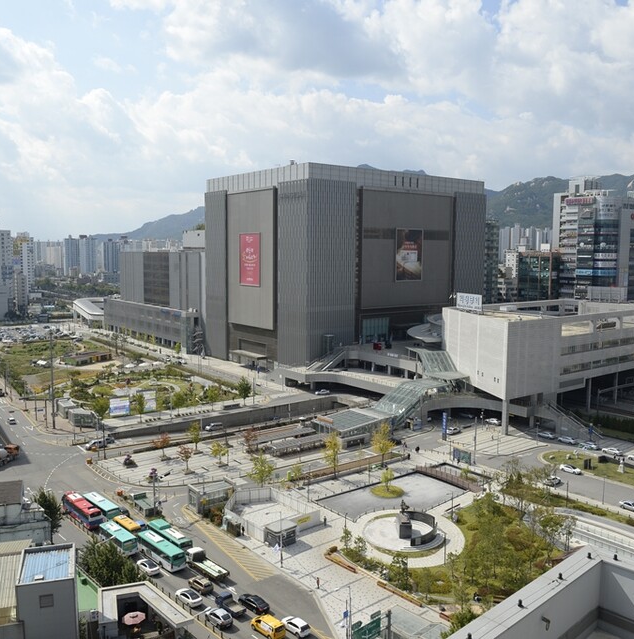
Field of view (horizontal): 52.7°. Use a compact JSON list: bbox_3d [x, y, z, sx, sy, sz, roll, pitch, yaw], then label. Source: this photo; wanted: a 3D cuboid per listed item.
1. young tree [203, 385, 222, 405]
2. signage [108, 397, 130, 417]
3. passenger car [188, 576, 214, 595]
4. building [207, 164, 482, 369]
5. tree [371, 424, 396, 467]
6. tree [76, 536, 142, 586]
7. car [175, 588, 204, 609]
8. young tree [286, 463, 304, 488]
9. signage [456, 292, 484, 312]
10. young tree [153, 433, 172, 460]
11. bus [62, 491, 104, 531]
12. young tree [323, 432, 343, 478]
[{"bbox_3d":[-31.966,24.218,197.884,4.500,8.040,4.500,0,6,0],"label":"young tree"},{"bbox_3d":[-58.600,25.898,189.974,5.920,6.000,0.600,-4,8,-38],"label":"signage"},{"bbox_3d":[-17.439,39.822,96.182,1.840,1.680,4.500,-6,8,-45],"label":"passenger car"},{"bbox_3d":[14.216,-24.274,314.462,110.110,84.420,82.994,-4,8,-38],"label":"building"},{"bbox_3d":[15.839,29.720,151.467,5.586,10.744,5.586,1,6,6],"label":"tree"},{"bbox_3d":[-30.710,36.358,94.287,8.888,8.801,8.888,-2,6,-19],"label":"tree"},{"bbox_3d":[-18.093,38.937,90.191,1.860,1.460,4.870,-5,8,-44],"label":"car"},{"bbox_3d":[-4.263,33.037,136.479,3.100,4.700,3.000,0,6,-2],"label":"young tree"},{"bbox_3d":[49.015,-5.357,205.171,1.000,5.600,16.500,-1,6,-14],"label":"signage"},{"bbox_3d":[-36.951,30.409,154.032,4.000,6.100,3.800,-1,6,-14],"label":"young tree"},{"bbox_3d":[-42.936,35.025,117.043,2.500,3.300,11.900,-5,8,-43],"label":"bus"},{"bbox_3d":[4.012,29.884,140.313,4.300,10.300,4.200,0,6,2],"label":"young tree"}]

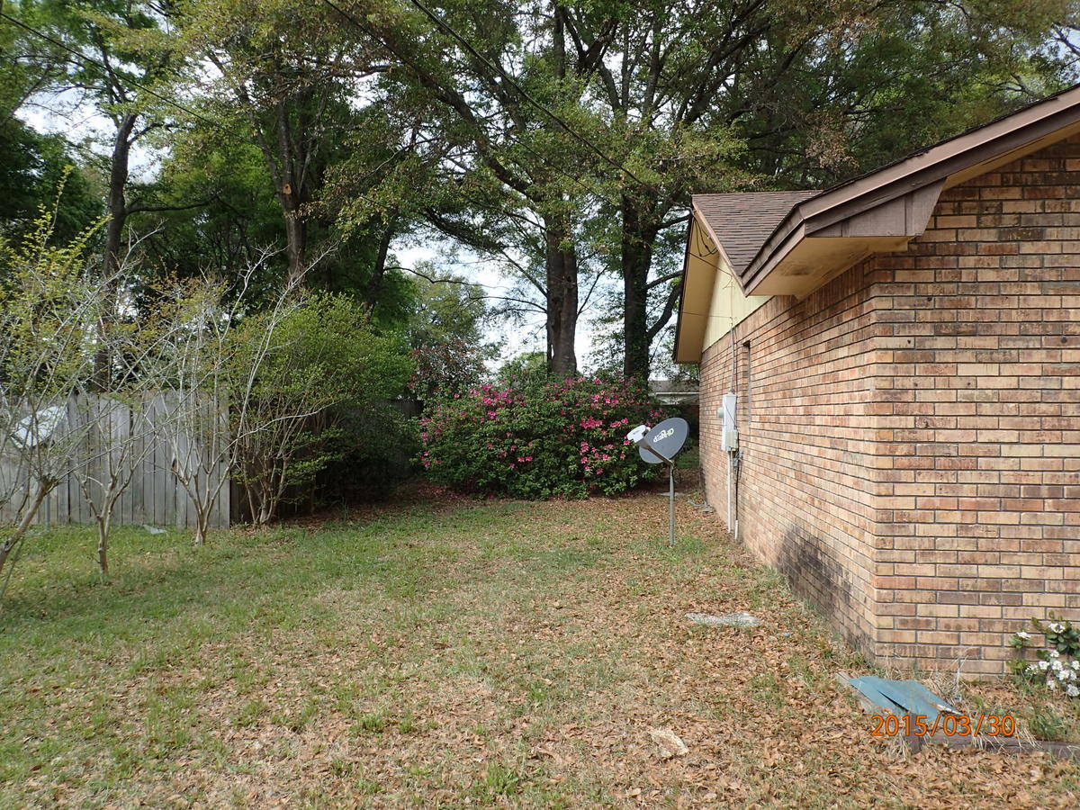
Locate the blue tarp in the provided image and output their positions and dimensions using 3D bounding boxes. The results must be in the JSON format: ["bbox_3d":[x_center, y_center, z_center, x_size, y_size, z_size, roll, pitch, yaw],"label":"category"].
[{"bbox_3d":[1.610,1.285,3.460,0.360,0.070,0.520,0,-1,6],"label":"blue tarp"}]

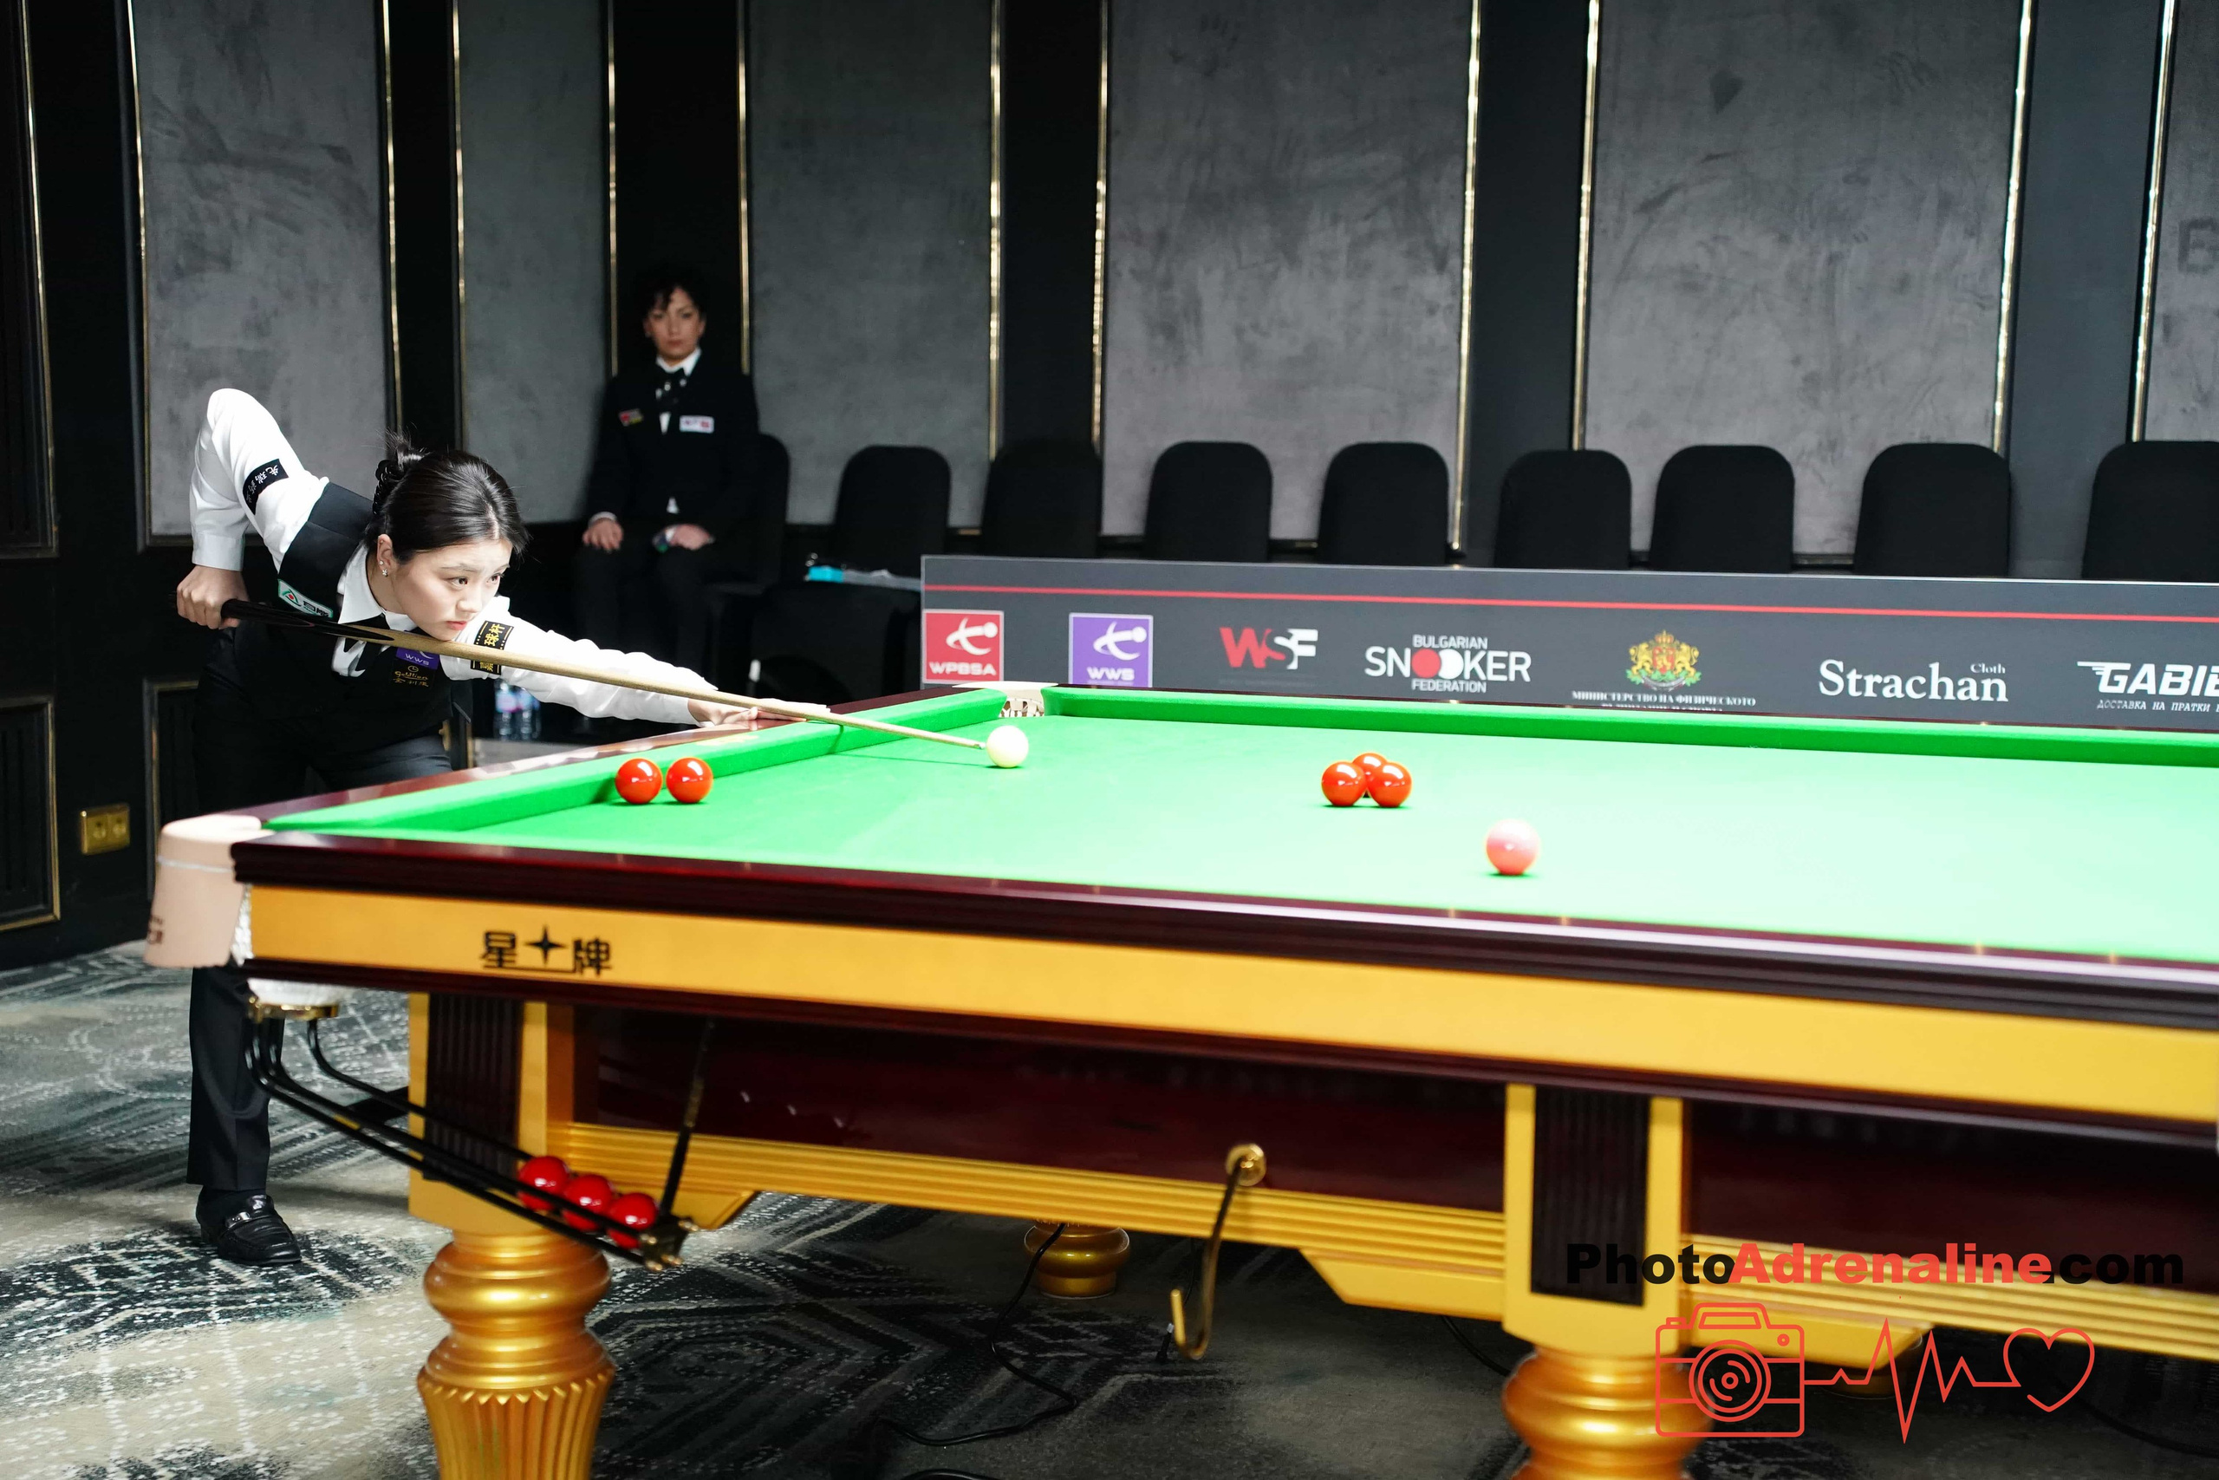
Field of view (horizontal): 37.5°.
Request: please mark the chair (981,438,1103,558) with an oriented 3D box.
[{"bbox_3d":[-0.256,-0.342,8.640,0.430,0.900,0.520,3,6,20],"label":"chair"}]

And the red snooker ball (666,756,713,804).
[{"bbox_3d":[-0.490,0.047,3.810,0.052,0.052,0.052,1,6,0],"label":"red snooker ball"}]

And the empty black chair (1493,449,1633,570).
[{"bbox_3d":[1.052,-0.249,7.940,0.430,0.900,0.520,3,6,20],"label":"empty black chair"}]

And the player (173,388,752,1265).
[{"bbox_3d":[-0.877,0.157,4.614,1.050,1.290,0.550,4,6,27],"label":"player"}]

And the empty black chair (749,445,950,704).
[{"bbox_3d":[-0.645,-0.336,8.784,0.430,0.900,0.520,2,6,14],"label":"empty black chair"}]

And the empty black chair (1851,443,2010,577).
[{"bbox_3d":[1.850,-0.226,7.490,0.430,0.900,0.520,3,6,20],"label":"empty black chair"}]

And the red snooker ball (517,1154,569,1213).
[{"bbox_3d":[-0.531,0.417,3.070,0.052,0.052,0.052,1,6,0],"label":"red snooker ball"}]

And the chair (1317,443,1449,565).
[{"bbox_3d":[0.672,-0.310,8.794,0.460,0.970,0.560,3,6,21],"label":"chair"}]

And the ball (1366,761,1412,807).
[{"bbox_3d":[0.321,0.051,3.755,0.052,0.052,0.052,1,6,0],"label":"ball"}]

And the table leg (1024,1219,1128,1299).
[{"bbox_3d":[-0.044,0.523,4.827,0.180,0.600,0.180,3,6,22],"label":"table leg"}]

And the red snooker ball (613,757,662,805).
[{"bbox_3d":[-0.533,0.047,3.700,0.052,0.052,0.052,1,6,0],"label":"red snooker ball"}]

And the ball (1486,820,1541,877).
[{"bbox_3d":[0.396,0.105,3.200,0.052,0.052,0.052,1,6,0],"label":"ball"}]

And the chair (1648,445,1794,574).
[{"bbox_3d":[1.406,-0.242,7.740,0.430,0.900,0.520,3,6,20],"label":"chair"}]

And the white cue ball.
[{"bbox_3d":[-0.128,0.009,4.110,0.052,0.052,0.052,1,6,0],"label":"white cue ball"}]

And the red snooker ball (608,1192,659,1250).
[{"bbox_3d":[-0.440,0.446,3.030,0.052,0.052,0.052,1,6,0],"label":"red snooker ball"}]

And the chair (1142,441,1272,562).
[{"bbox_3d":[0.198,-0.329,8.974,0.460,0.970,0.560,3,6,21],"label":"chair"}]

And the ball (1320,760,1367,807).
[{"bbox_3d":[0.277,0.051,3.845,0.052,0.052,0.052,1,6,0],"label":"ball"}]

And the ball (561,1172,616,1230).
[{"bbox_3d":[-0.485,0.432,3.050,0.052,0.052,0.052,1,6,0],"label":"ball"}]

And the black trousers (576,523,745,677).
[{"bbox_3d":[-1.154,-0.277,8.350,0.450,0.580,0.600,2,6,9],"label":"black trousers"}]

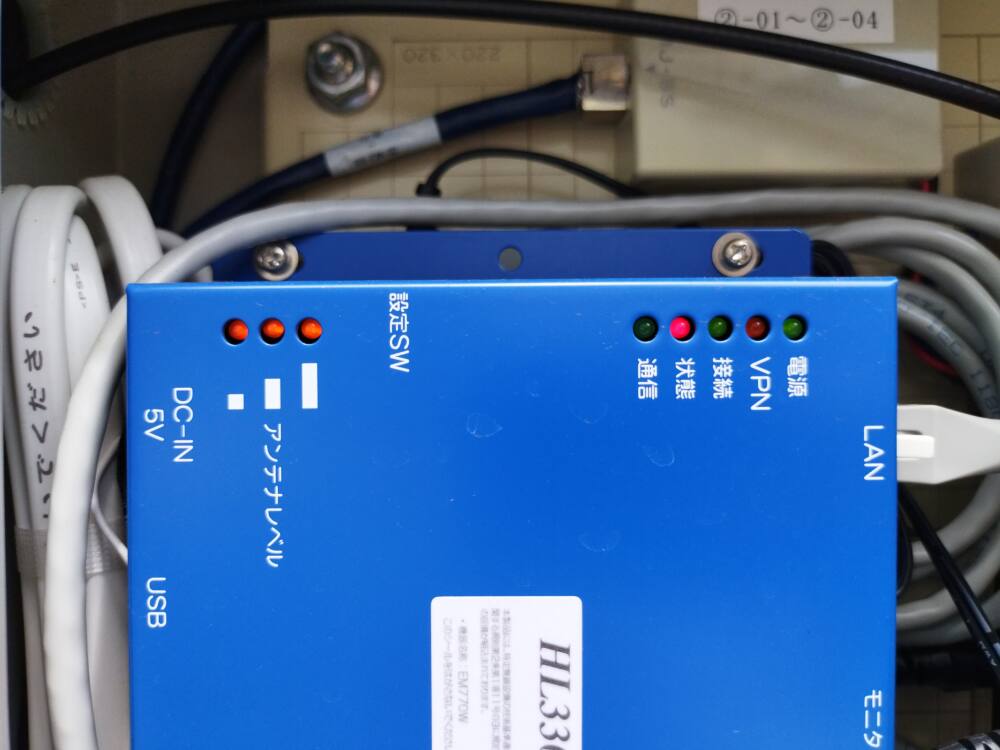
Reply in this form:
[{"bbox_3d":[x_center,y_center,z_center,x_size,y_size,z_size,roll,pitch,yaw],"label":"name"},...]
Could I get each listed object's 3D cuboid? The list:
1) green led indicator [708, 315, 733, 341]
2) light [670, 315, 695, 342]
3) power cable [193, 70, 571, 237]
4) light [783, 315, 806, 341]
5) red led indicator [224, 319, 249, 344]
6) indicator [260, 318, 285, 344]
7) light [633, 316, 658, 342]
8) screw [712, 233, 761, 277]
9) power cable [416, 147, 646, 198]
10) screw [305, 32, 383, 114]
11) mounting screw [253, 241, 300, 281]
[{"bbox_3d":[0.038,-0.008,0.135,0.004,0.004,0.004,0,0,0],"label":"green led indicator"},{"bbox_3d":[0.031,-0.008,0.135,0.004,0.004,0.004,0,0,0],"label":"light"},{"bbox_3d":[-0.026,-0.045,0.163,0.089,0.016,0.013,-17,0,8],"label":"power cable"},{"bbox_3d":[0.051,-0.008,0.135,0.004,0.004,0.004,0,0,0],"label":"light"},{"bbox_3d":[-0.045,-0.008,0.135,0.004,0.004,0.004,0,0,0],"label":"red led indicator"},{"bbox_3d":[-0.039,-0.008,0.135,0.004,0.004,0.004,0,0,0],"label":"indicator"},{"bbox_3d":[0.025,-0.008,0.135,0.004,0.004,0.004,0,0,0],"label":"light"},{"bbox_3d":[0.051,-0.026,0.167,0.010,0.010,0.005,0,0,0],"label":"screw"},{"bbox_3d":[0.007,-0.043,0.166,0.049,0.011,0.005,0,0,0],"label":"power cable"},{"bbox_3d":[-0.034,-0.065,0.168,0.018,0.018,0.011,0,0,0],"label":"screw"},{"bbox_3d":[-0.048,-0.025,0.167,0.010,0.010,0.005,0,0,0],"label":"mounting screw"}]

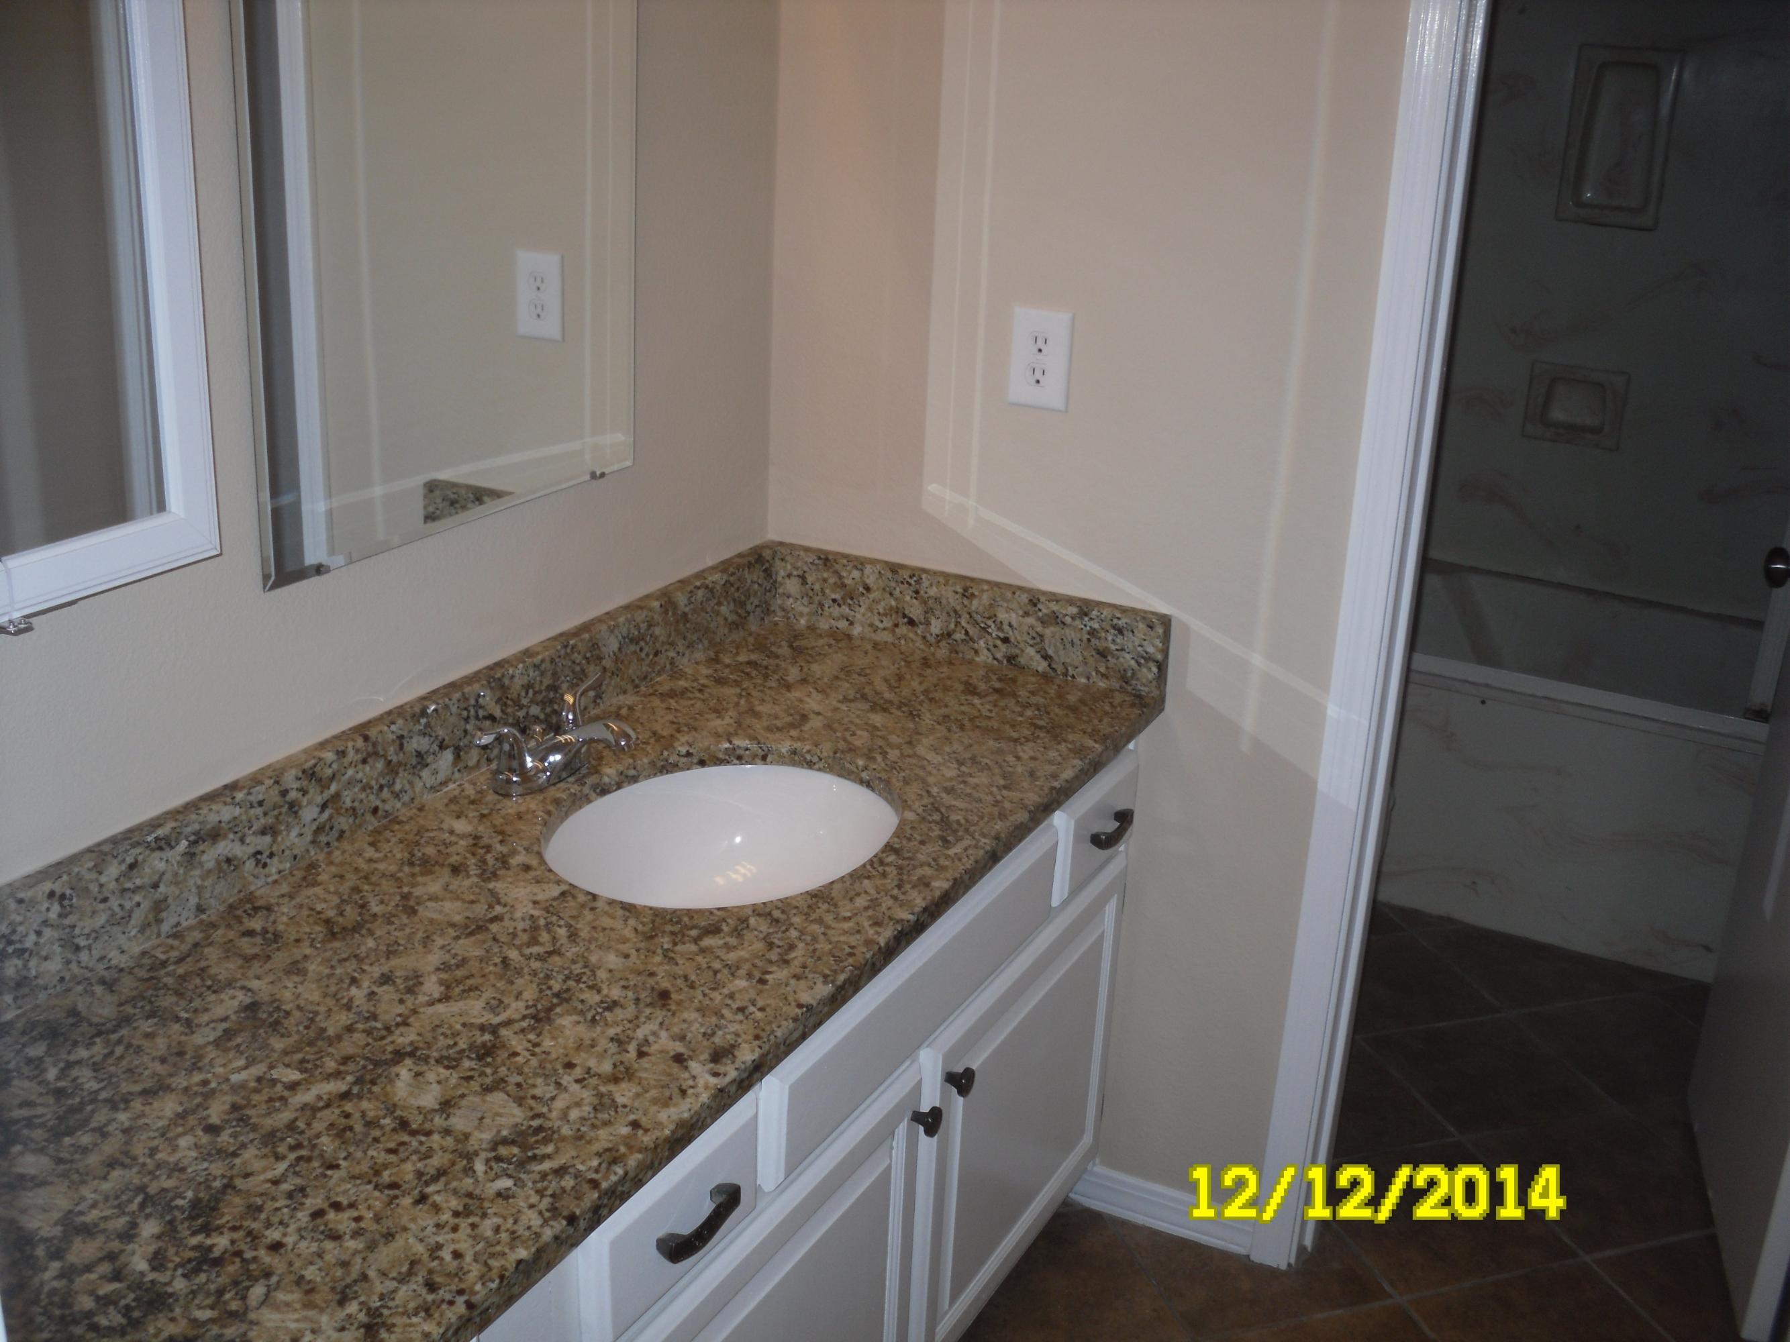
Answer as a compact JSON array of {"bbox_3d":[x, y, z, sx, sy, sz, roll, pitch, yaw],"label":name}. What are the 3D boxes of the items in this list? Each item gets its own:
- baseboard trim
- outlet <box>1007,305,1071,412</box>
[{"bbox_3d":[0.368,0.739,2.486,0.262,0.064,0.015,12,22,25],"label":"baseboard trim"},{"bbox_3d":[0.178,-0.378,2.201,0.078,0.121,0.010,12,22,25],"label":"outlet"}]

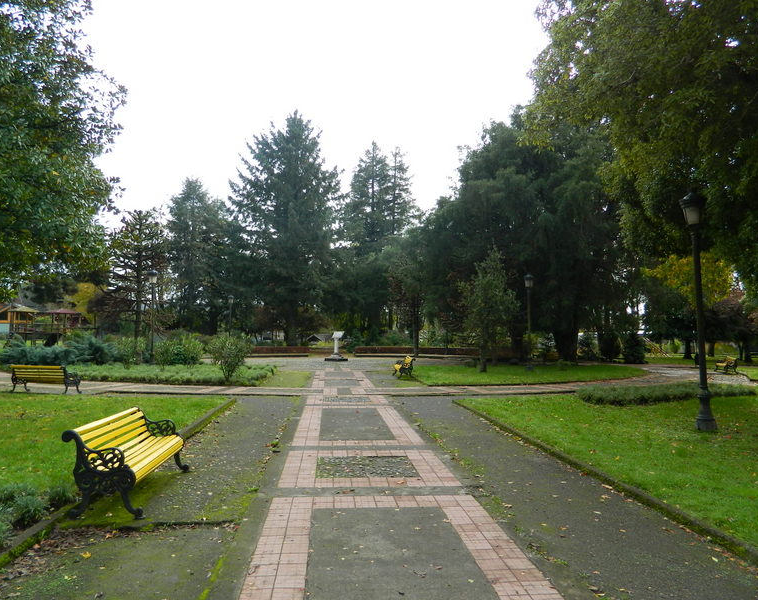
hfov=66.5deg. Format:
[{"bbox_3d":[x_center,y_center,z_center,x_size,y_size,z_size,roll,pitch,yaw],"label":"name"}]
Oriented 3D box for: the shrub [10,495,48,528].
[{"bbox_3d":[-2.968,1.765,4.915,0.310,0.230,0.310,0,-4,0],"label":"shrub"}]

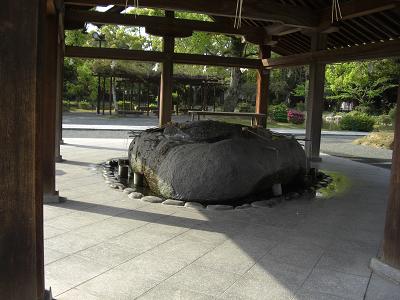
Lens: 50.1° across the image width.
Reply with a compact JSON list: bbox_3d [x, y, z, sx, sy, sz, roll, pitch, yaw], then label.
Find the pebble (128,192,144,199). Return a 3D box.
[{"bbox_3d":[-0.972,0.701,6.521,0.260,0.090,0.200,6,7,30],"label":"pebble"}]

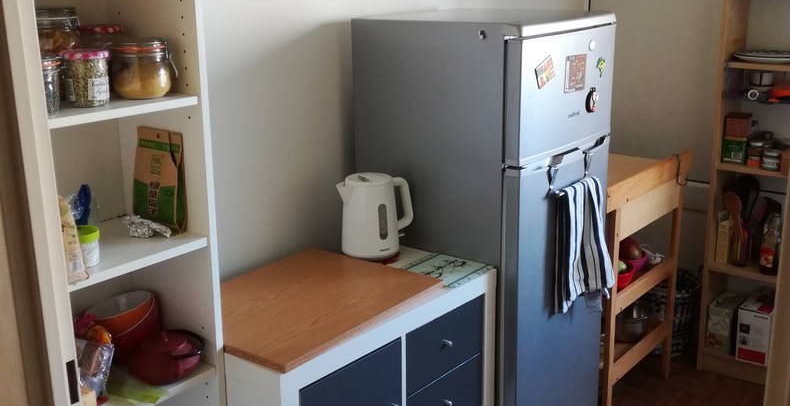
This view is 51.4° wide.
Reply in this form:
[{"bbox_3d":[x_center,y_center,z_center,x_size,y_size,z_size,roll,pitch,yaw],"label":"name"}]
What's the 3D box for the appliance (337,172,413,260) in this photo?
[{"bbox_3d":[-0.054,0.038,2.284,0.226,0.234,0.161,-6,16,-21],"label":"appliance"}]

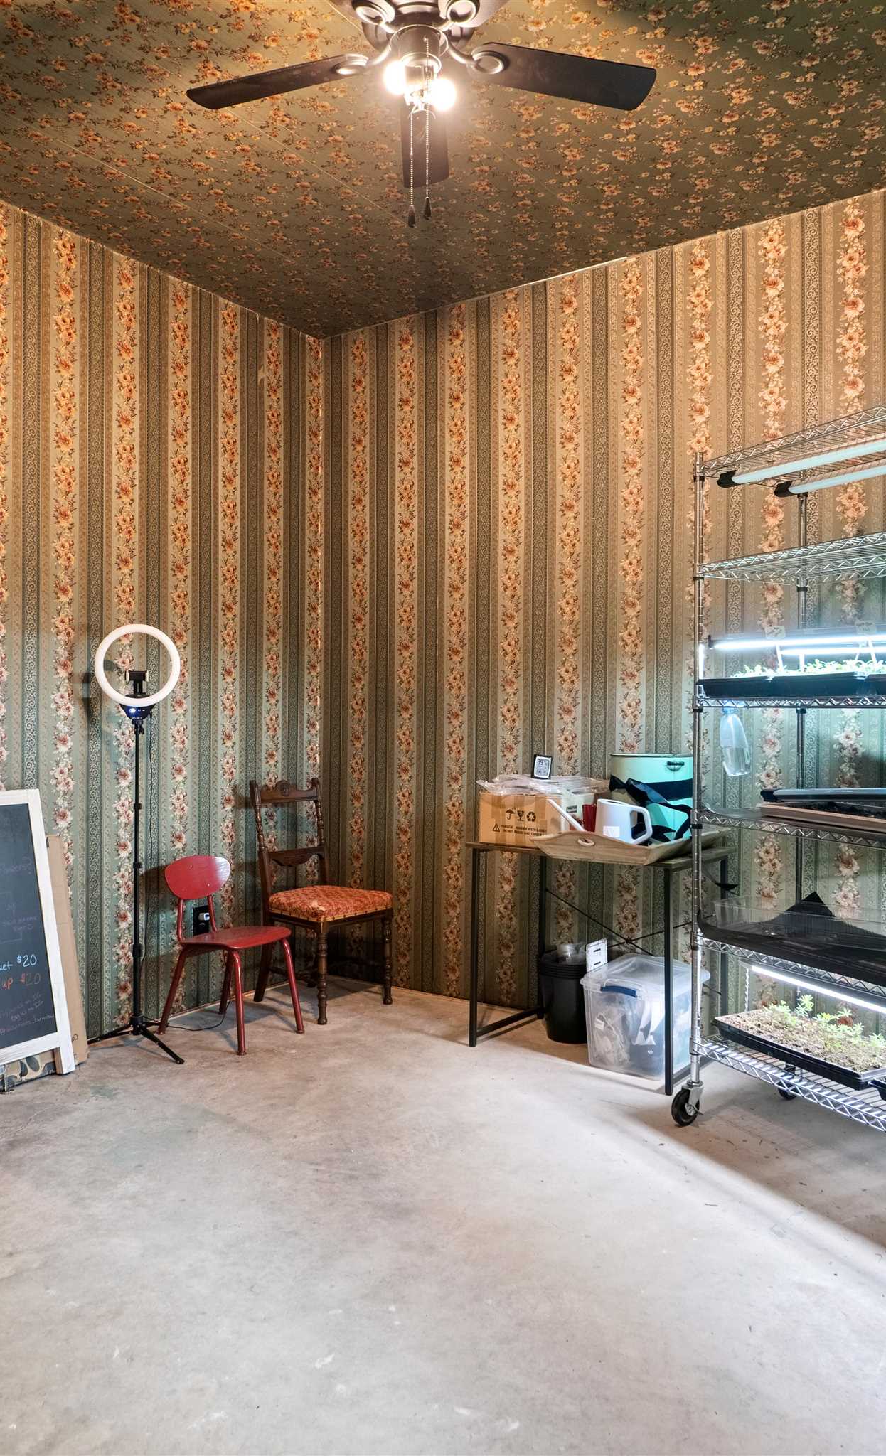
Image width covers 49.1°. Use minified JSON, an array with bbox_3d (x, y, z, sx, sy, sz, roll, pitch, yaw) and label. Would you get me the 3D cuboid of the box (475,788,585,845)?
[{"bbox_3d":[0.343,0.333,3.599,0.335,0.190,0.230,1,1,36],"label":"box"}]

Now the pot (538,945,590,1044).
[{"bbox_3d":[0.480,1.030,3.701,0.218,0.295,0.218,0,1,0],"label":"pot"}]

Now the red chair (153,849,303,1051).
[{"bbox_3d":[-0.809,0.841,3.721,0.440,0.660,0.345,1,1,34],"label":"red chair"}]

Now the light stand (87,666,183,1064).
[{"bbox_3d":[-1.164,0.461,3.542,0.410,1.420,0.430,0,1,-17],"label":"light stand"}]

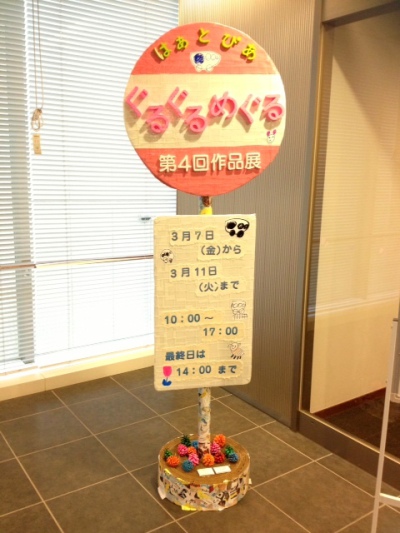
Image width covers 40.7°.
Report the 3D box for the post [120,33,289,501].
[{"bbox_3d":[0.019,0.029,2.283,0.652,1.960,0.417,-2,12,-9],"label":"post"}]

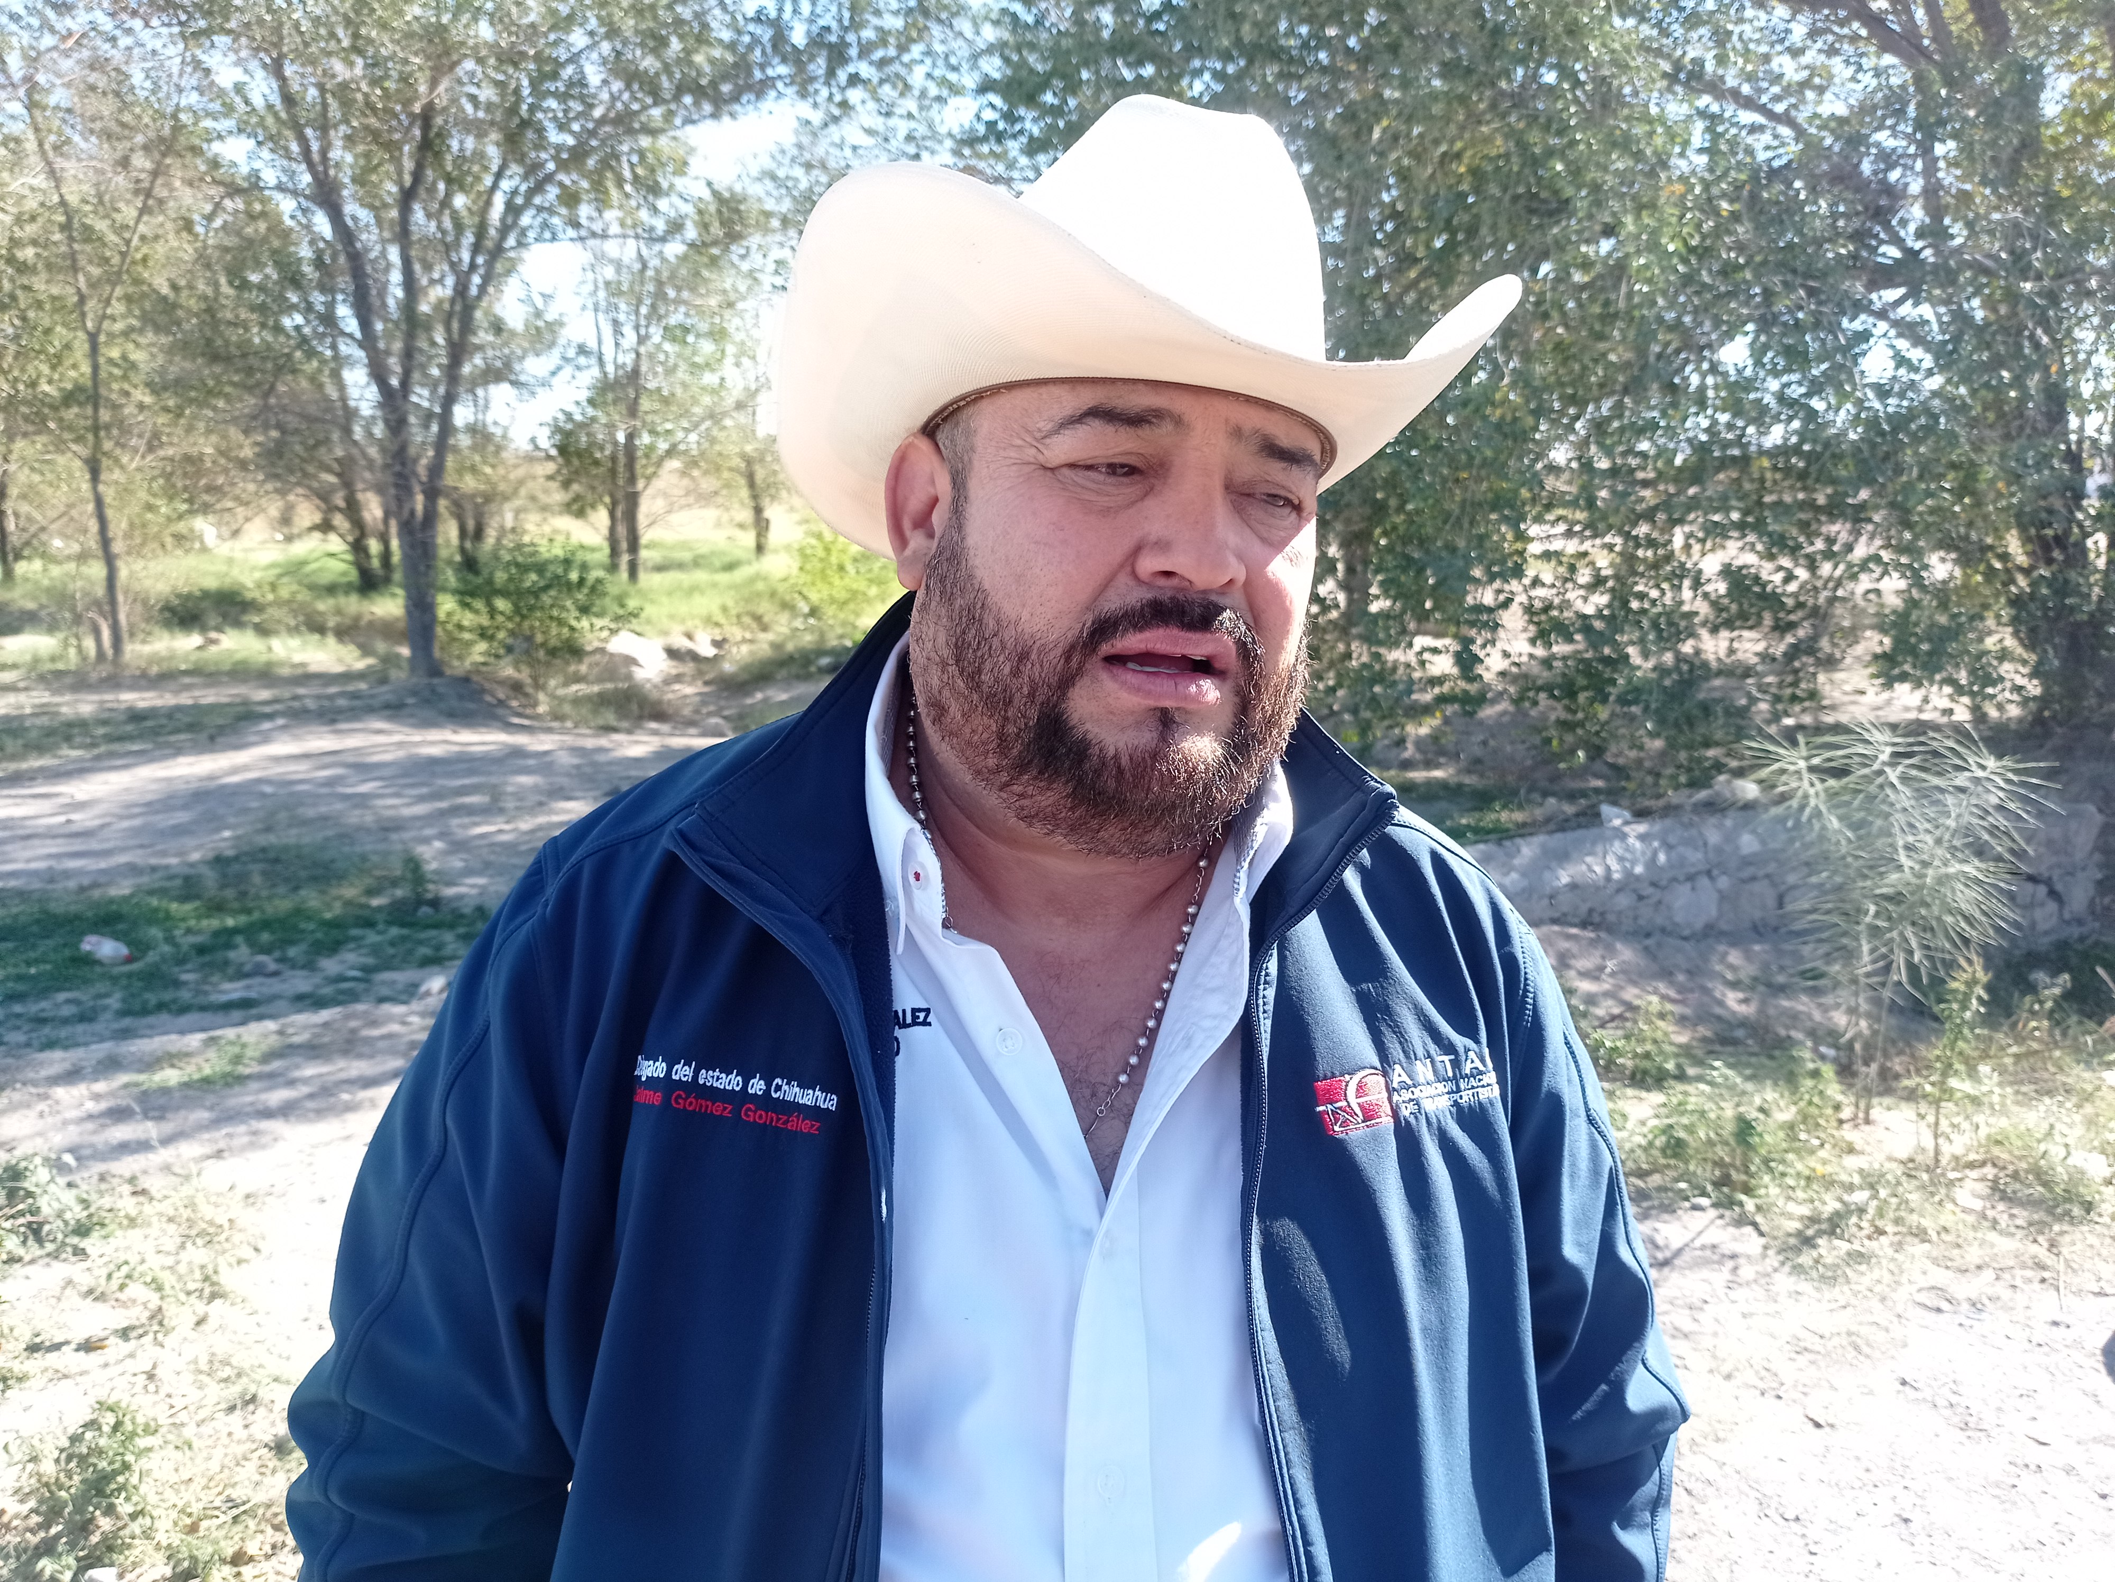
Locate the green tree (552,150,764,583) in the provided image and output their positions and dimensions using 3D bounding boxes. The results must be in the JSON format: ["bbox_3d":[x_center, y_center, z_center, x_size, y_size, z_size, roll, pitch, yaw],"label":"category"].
[{"bbox_3d":[-5.316,-5.554,22.863,2.940,5.460,2.790,0,11,0],"label":"green tree"}]

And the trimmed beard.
[{"bbox_3d":[0.025,-0.037,0.695,0.160,0.135,0.115,9,-2,-21],"label":"trimmed beard"}]

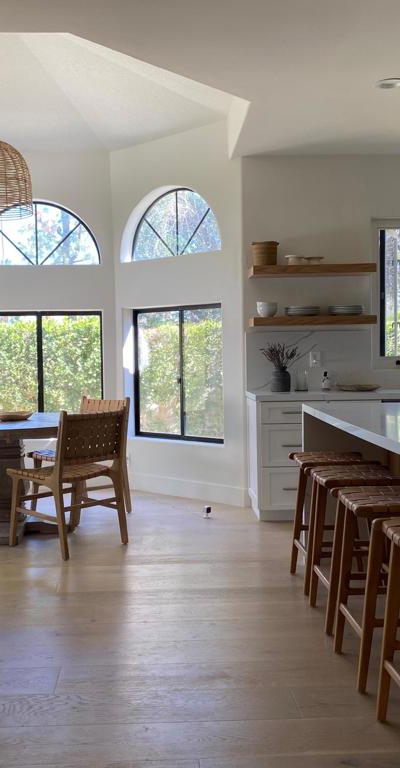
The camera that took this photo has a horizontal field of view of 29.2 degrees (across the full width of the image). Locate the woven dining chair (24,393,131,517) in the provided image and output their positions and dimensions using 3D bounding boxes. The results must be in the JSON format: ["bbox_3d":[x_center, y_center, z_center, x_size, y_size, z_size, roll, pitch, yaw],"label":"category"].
[{"bbox_3d":[-0.920,0.556,5.889,0.520,0.880,0.580,1,3,39],"label":"woven dining chair"}]

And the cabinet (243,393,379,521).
[{"bbox_3d":[0.850,0.527,5.870,0.910,0.900,0.610,-1,2,-3],"label":"cabinet"}]

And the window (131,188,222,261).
[{"bbox_3d":[-0.176,-1.399,6.744,1.160,0.600,0.100,1,3,42],"label":"window"}]

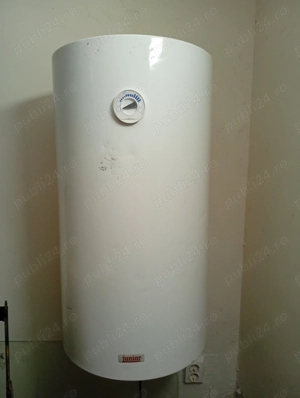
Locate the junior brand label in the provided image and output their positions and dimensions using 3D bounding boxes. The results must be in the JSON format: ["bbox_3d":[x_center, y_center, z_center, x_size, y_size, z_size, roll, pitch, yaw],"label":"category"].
[{"bbox_3d":[-0.046,0.399,0.775,0.064,0.021,0.004,0,7,0],"label":"junior brand label"}]

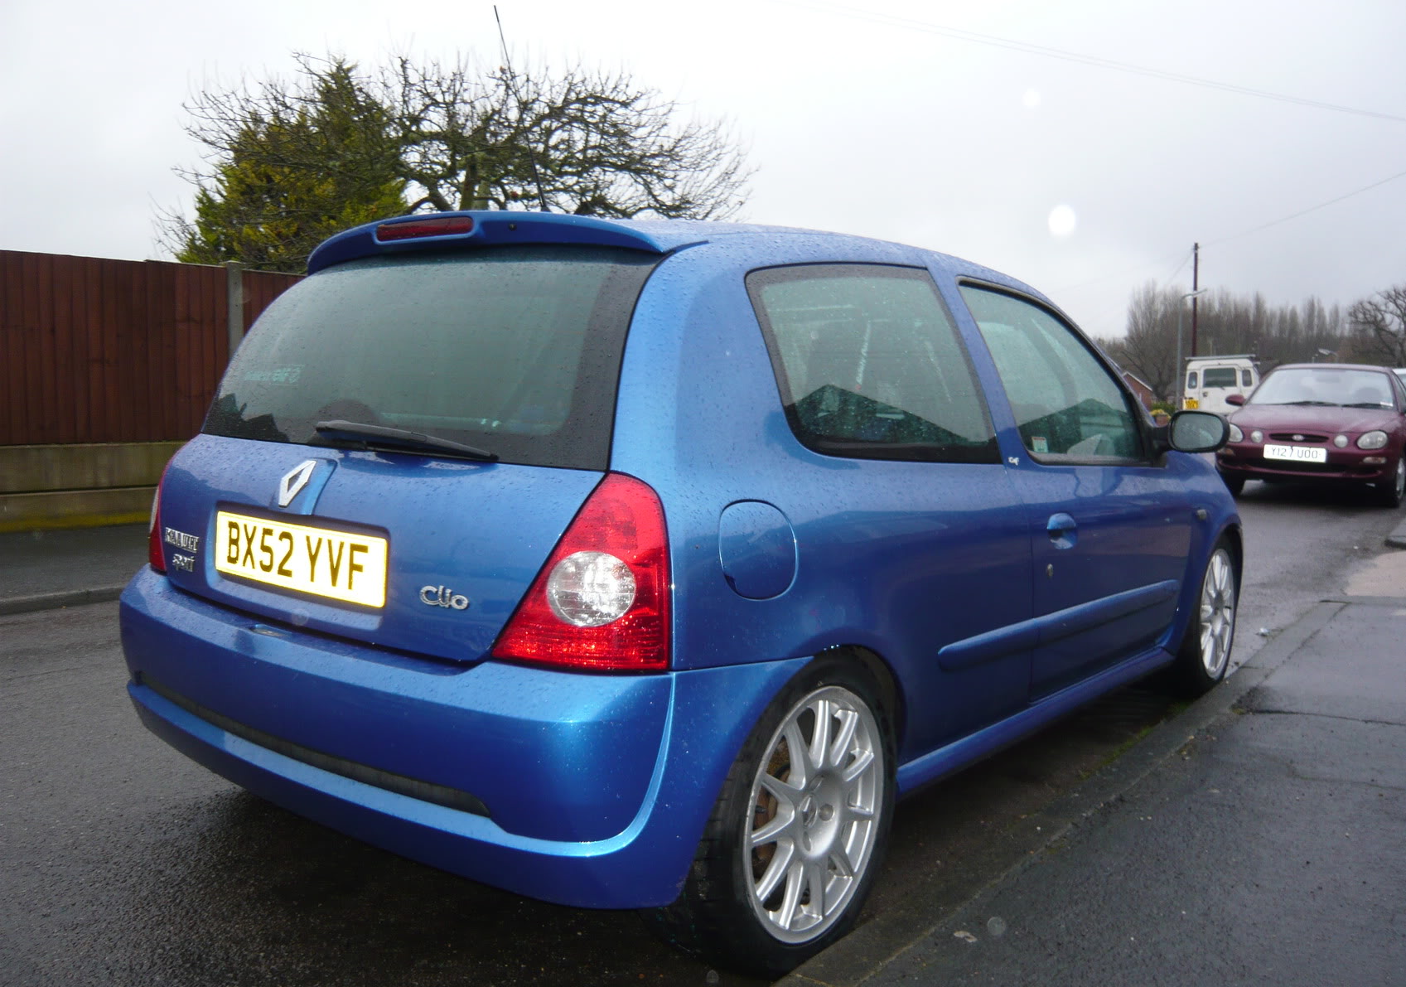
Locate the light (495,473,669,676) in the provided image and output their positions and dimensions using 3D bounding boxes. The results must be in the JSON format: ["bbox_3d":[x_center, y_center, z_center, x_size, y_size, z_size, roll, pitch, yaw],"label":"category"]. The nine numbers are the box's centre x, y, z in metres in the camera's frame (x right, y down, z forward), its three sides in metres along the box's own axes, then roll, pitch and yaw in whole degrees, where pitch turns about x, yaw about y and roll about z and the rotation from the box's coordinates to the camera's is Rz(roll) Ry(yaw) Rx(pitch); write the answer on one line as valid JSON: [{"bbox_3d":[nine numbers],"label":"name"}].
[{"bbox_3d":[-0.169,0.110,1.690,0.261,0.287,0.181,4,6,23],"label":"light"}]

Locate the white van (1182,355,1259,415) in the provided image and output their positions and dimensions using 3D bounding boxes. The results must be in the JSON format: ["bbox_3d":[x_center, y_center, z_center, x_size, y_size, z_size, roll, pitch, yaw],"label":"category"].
[{"bbox_3d":[13.900,-2.500,30.400,1.750,2.080,4.300,3,4,27],"label":"white van"}]

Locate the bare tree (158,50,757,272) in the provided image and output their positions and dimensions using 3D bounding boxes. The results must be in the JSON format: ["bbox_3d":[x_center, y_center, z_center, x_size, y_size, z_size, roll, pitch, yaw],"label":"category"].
[{"bbox_3d":[-2.970,-2.700,13.800,7.000,5.200,6.200,0,4,-12],"label":"bare tree"}]

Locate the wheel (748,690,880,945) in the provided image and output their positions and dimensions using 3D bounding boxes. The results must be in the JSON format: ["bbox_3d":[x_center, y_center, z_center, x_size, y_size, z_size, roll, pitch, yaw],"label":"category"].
[{"bbox_3d":[0.136,0.546,2.020,0.180,0.440,0.440,6,7,38],"label":"wheel"}]

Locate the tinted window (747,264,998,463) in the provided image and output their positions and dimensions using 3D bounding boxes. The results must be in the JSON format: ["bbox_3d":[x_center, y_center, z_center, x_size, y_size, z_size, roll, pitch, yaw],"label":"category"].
[{"bbox_3d":[0.363,-0.254,2.212,0.060,0.440,0.730,-20,-10,40],"label":"tinted window"}]

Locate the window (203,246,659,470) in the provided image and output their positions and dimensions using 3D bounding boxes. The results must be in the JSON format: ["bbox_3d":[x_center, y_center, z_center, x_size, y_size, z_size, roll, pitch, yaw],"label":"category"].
[{"bbox_3d":[-0.564,-0.261,2.133,1.200,0.475,0.100,6,-28,38],"label":"window"}]

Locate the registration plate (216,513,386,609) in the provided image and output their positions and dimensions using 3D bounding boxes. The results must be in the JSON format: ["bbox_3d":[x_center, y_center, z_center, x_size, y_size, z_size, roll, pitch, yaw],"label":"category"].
[{"bbox_3d":[-0.714,0.109,1.990,0.520,0.111,0.015,6,3,38],"label":"registration plate"}]

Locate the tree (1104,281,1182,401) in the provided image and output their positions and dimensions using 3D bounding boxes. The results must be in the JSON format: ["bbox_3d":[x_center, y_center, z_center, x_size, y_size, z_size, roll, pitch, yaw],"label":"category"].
[{"bbox_3d":[32.879,-10.800,85.000,5.800,10.000,5.800,2,4,21],"label":"tree"}]

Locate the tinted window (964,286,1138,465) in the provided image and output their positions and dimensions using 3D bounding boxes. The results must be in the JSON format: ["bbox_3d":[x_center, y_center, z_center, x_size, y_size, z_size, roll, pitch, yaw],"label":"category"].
[{"bbox_3d":[0.910,-0.286,2.881,0.060,0.450,0.900,-20,-9,38],"label":"tinted window"}]

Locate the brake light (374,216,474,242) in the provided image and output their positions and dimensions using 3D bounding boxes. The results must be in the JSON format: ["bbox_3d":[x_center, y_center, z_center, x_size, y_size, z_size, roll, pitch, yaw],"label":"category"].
[{"bbox_3d":[-0.519,-0.499,2.159,0.280,0.038,0.040,6,7,38],"label":"brake light"}]

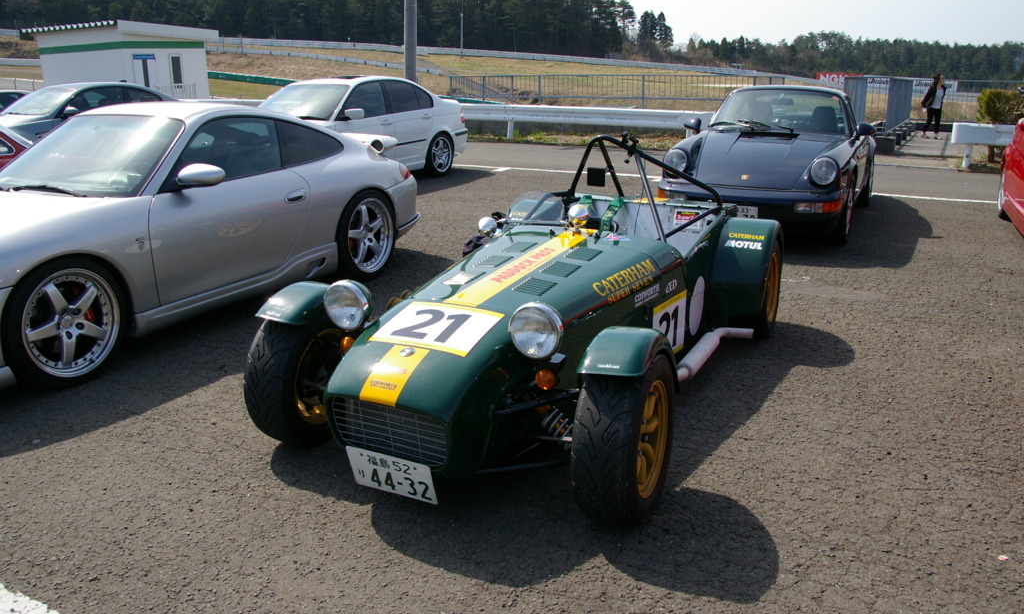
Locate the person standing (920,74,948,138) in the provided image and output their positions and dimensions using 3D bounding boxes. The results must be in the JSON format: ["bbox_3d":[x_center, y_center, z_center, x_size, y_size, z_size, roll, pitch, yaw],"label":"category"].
[{"bbox_3d":[10.720,-5.113,19.445,0.500,1.610,0.480,-12,20,-35],"label":"person standing"}]

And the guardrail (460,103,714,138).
[{"bbox_3d":[1.387,-4.017,16.871,6.320,0.750,0.200,9,19,27],"label":"guardrail"}]

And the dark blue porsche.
[{"bbox_3d":[2.899,-1.641,8.169,1.680,1.320,4.250,9,19,28],"label":"dark blue porsche"}]

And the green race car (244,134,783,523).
[{"bbox_3d":[0.295,-0.194,3.703,1.600,1.100,3.090,8,18,26],"label":"green race car"}]

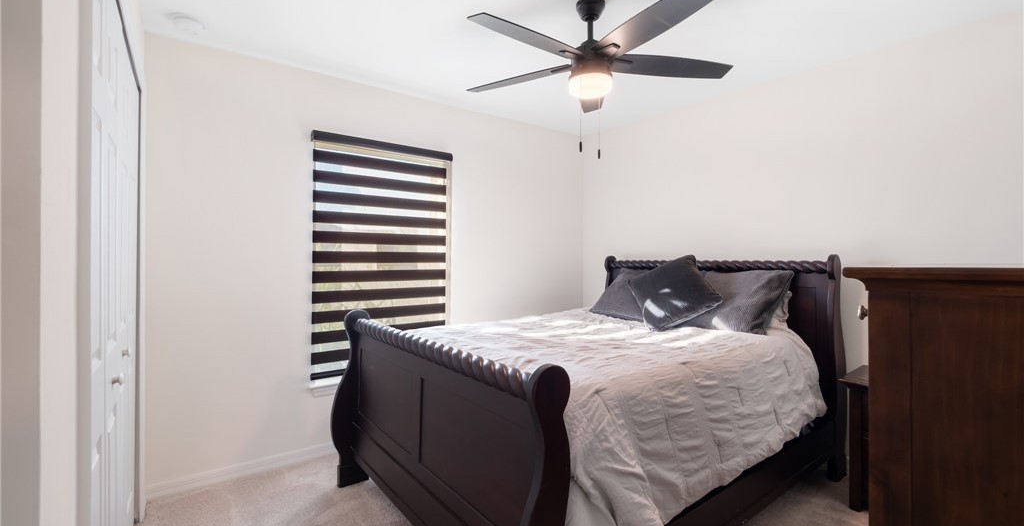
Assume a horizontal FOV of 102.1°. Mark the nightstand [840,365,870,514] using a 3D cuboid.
[{"bbox_3d":[2.047,0.927,2.035,0.465,0.655,0.590,0,0,-38],"label":"nightstand"}]

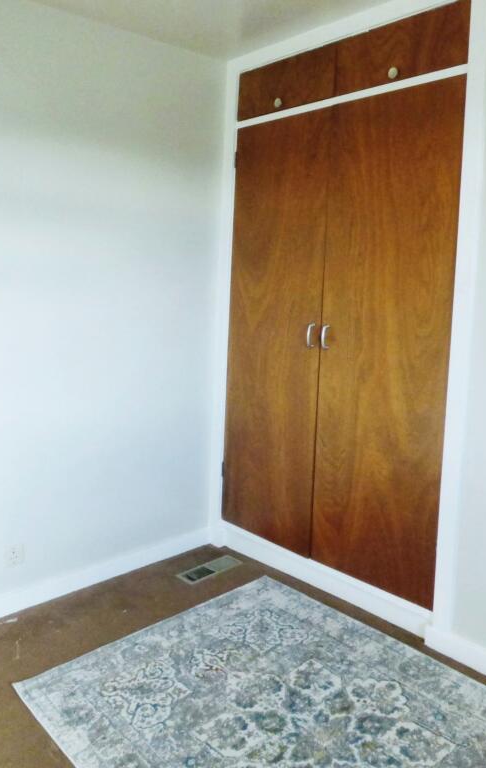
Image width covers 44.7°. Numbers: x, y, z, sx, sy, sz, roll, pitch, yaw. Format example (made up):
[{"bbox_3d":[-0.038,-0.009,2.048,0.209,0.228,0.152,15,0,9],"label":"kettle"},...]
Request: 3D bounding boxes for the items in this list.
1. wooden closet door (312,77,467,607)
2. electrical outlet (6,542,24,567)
[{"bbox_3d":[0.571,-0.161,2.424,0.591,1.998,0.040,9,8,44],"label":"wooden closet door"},{"bbox_3d":[-0.940,0.712,2.449,0.084,0.098,0.012,-4,7,-40],"label":"electrical outlet"}]

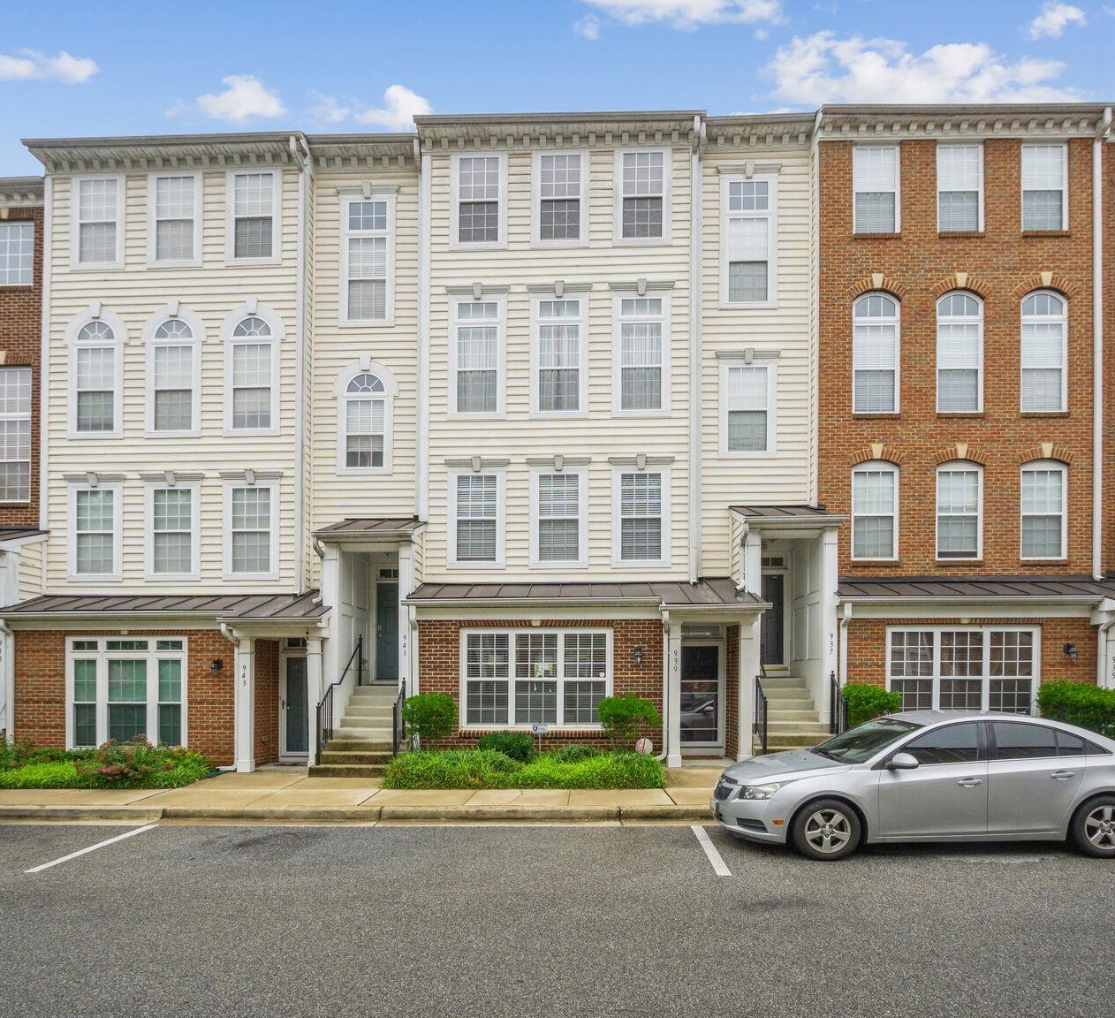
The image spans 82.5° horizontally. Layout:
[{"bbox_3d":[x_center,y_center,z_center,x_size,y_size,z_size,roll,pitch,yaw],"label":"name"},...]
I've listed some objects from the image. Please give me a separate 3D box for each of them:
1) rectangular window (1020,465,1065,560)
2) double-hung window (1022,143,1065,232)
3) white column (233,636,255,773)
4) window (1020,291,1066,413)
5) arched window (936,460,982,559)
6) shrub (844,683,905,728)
[{"bbox_3d":[9.017,0.022,11.800,0.841,1.837,0.100,0,-1,2],"label":"rectangular window"},{"bbox_3d":[9.242,-6.101,12.080,0.883,1.666,0.120,0,0,1],"label":"double-hung window"},{"bbox_3d":[-5.370,3.350,10.900,0.260,2.330,0.260,0,-4,2],"label":"white column"},{"bbox_3d":[9.045,-2.918,11.830,0.854,2.264,0.100,0,-1,2],"label":"window"},{"bbox_3d":[7.450,0.020,11.800,0.850,1.830,0.130,0,-4,2],"label":"arched window"},{"bbox_3d":[5.262,3.436,10.650,0.980,0.970,0.900,0,-1,2],"label":"shrub"}]

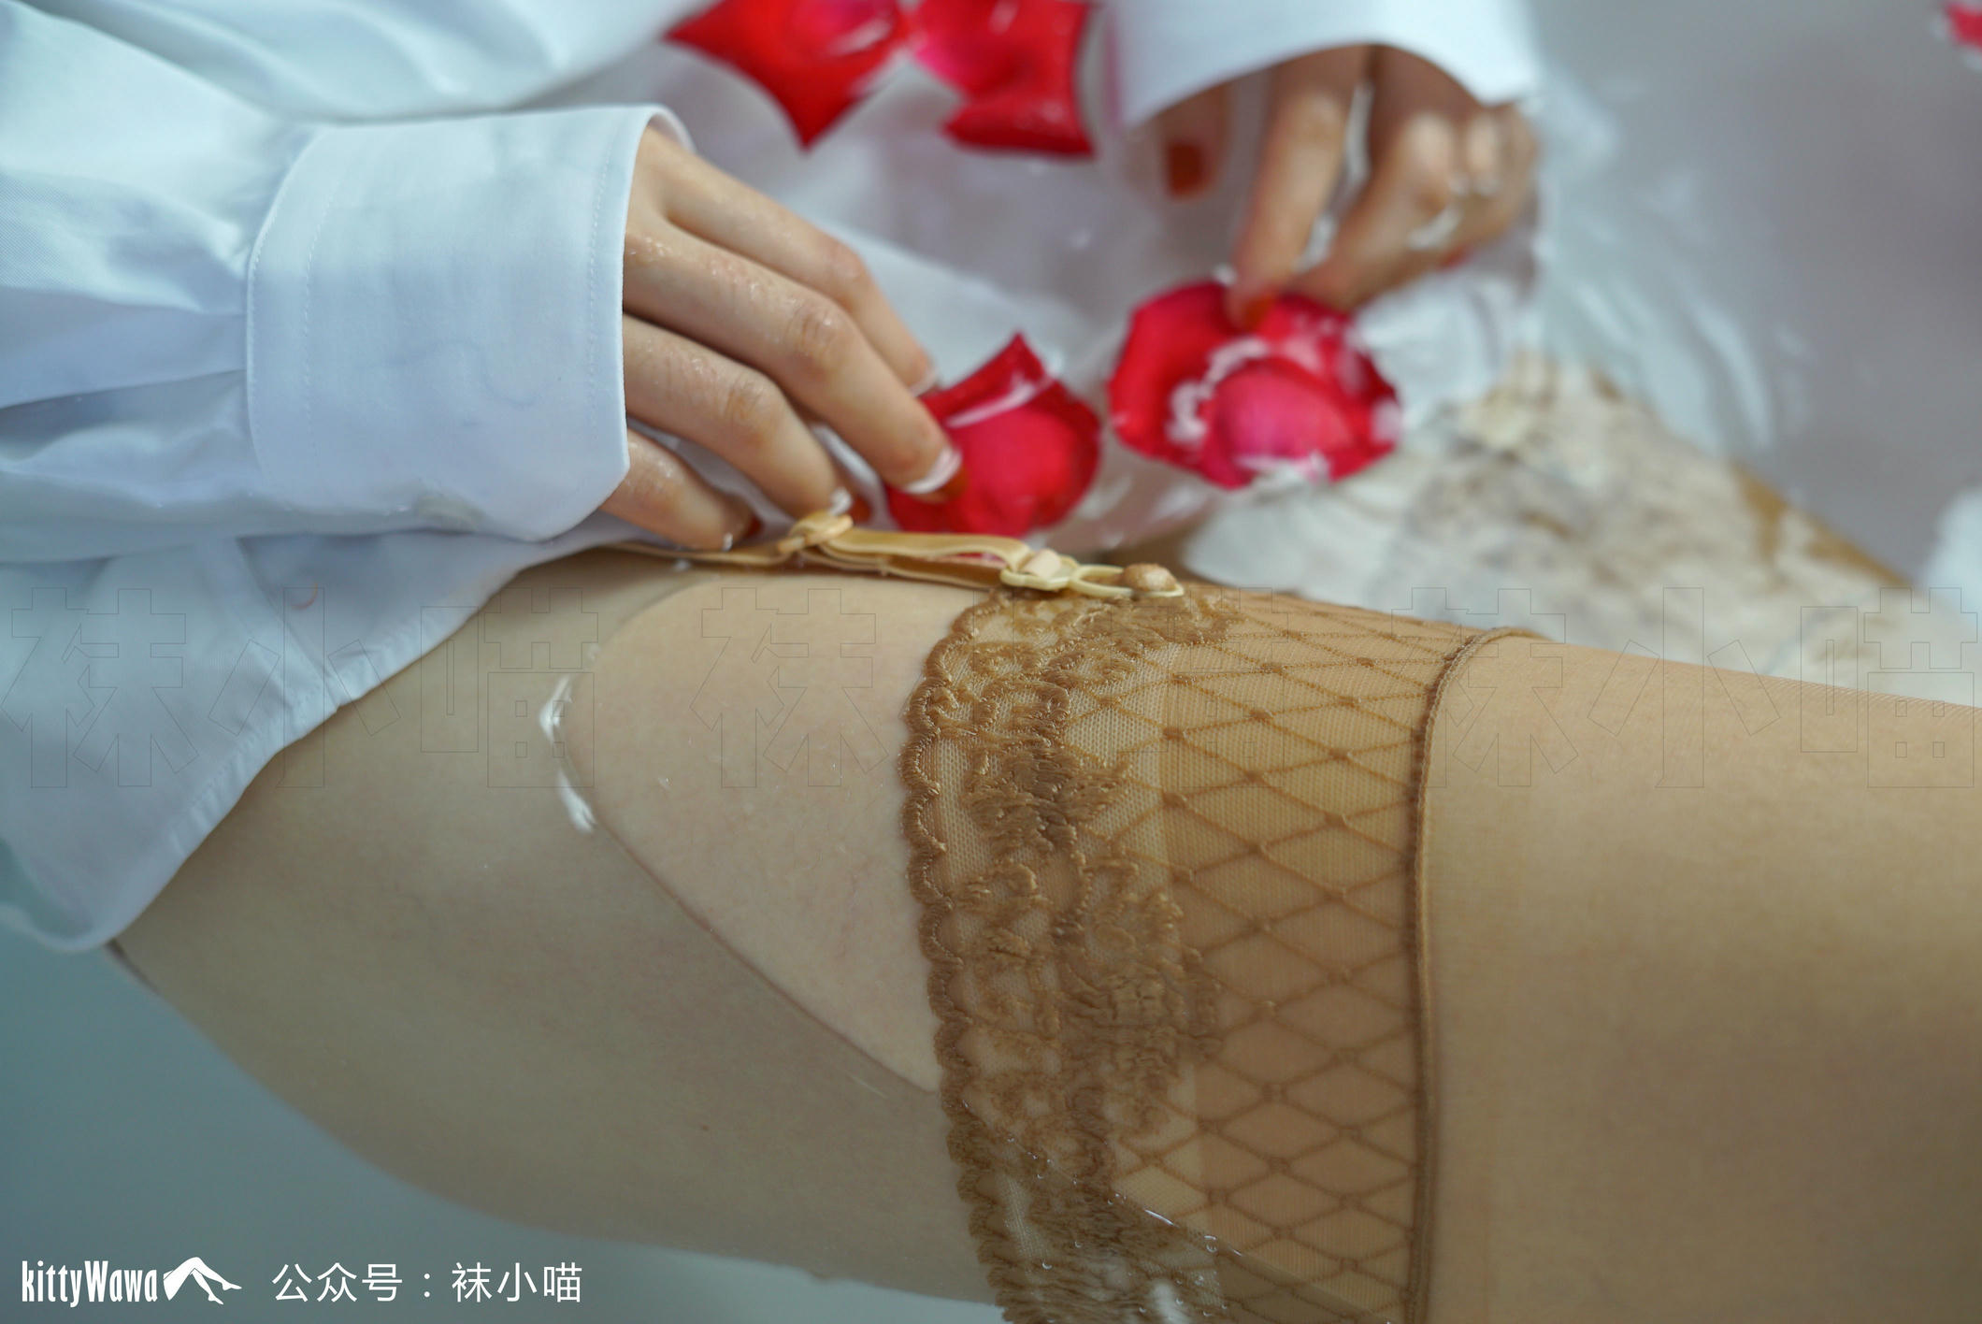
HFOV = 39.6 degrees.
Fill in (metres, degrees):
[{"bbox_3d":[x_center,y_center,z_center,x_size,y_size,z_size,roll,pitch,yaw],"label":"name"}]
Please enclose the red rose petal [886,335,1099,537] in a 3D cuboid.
[{"bbox_3d":[0.000,-0.045,0.560,0.046,0.018,0.043,0,44,0],"label":"red rose petal"}]

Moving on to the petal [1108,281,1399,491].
[{"bbox_3d":[0.056,-0.059,0.590,0.061,0.020,0.047,0,44,0],"label":"petal"}]

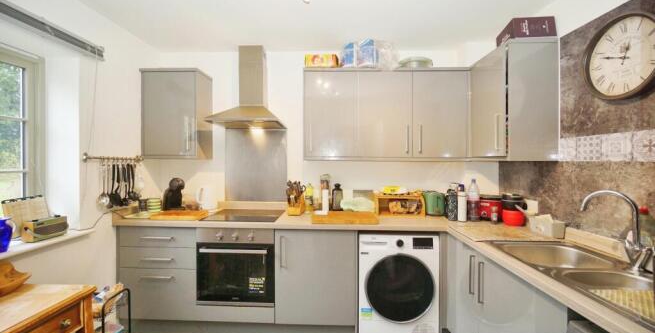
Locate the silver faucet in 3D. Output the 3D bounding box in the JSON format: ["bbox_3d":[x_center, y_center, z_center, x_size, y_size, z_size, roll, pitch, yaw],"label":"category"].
[{"bbox_3d":[1.198,0.265,1.146,0.250,0.335,0.115,0,0,2],"label":"silver faucet"}]

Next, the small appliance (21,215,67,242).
[{"bbox_3d":[-1.791,0.389,1.729,0.100,0.130,0.205,0,0,2],"label":"small appliance"}]

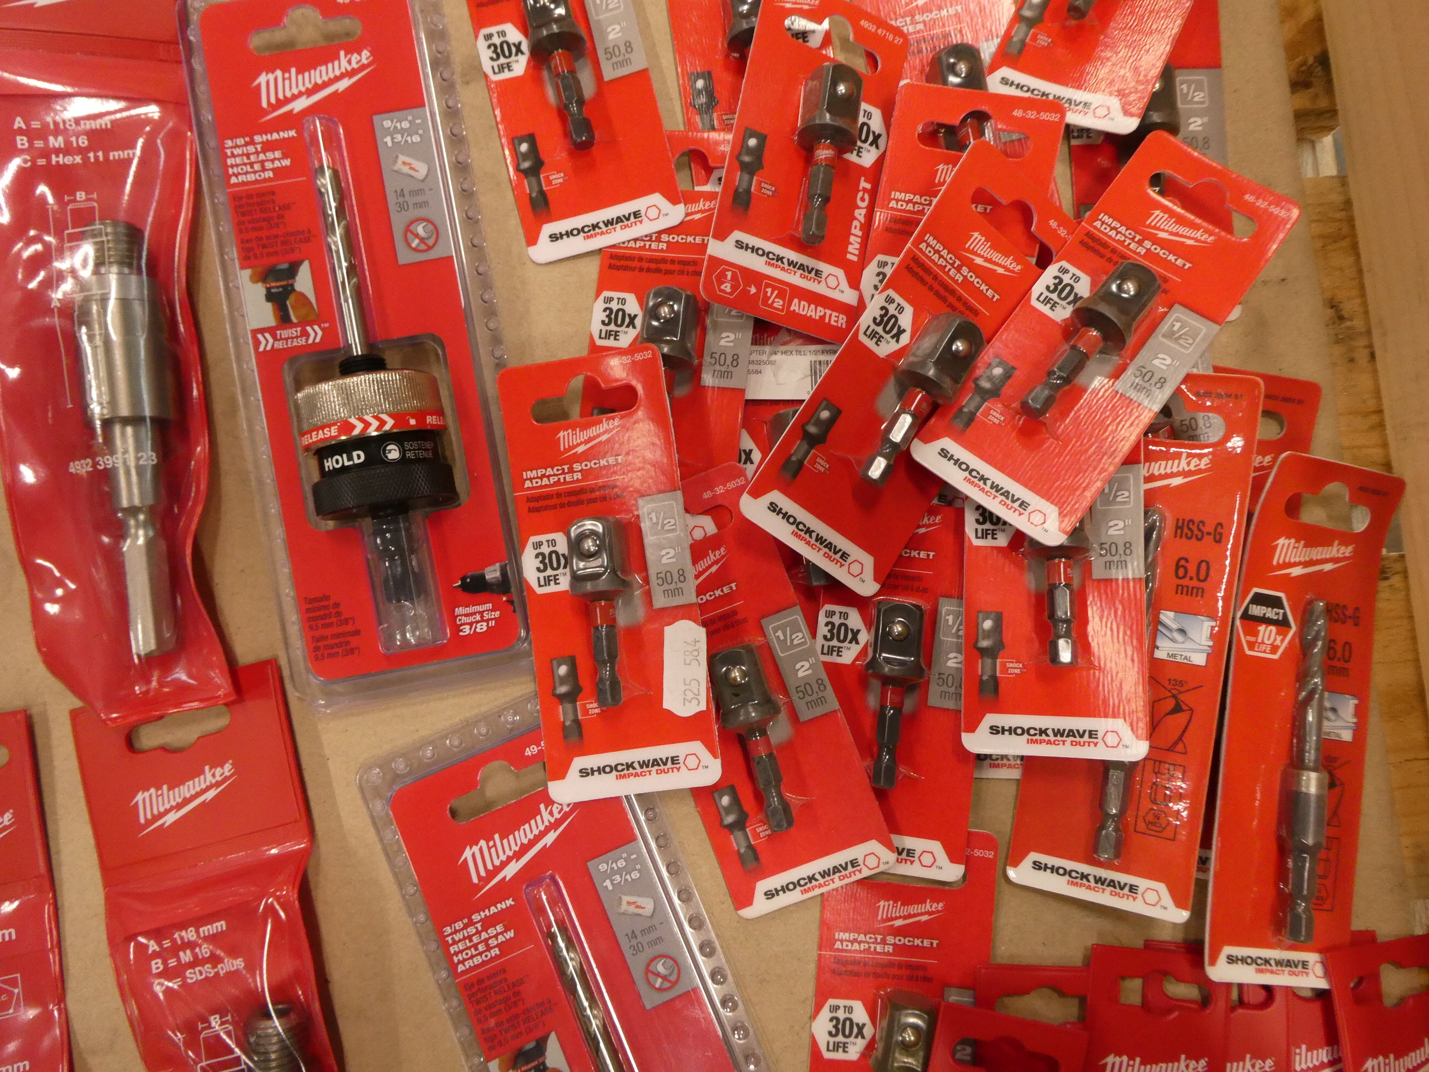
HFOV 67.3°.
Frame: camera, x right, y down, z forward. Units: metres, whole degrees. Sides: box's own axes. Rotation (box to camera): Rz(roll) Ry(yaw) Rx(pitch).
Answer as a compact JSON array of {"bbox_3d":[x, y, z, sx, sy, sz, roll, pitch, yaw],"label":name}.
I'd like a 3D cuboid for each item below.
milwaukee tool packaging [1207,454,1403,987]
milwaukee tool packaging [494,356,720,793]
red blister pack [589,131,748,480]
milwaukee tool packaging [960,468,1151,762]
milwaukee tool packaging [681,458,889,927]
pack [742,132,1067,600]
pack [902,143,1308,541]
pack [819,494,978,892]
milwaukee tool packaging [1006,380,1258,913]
[{"bbox_3d":[0.169,0.051,0.294,0.047,0.016,0.145,8,86,-15],"label":"milwaukee tool packaging"},{"bbox_3d":[-0.031,0.007,0.288,0.047,0.018,0.123,-10,81,6],"label":"milwaukee tool packaging"},{"bbox_3d":[-0.014,-0.059,0.298,0.047,0.018,0.123,6,80,5],"label":"red blister pack"},{"bbox_3d":[0.089,-0.004,0.280,0.047,0.018,0.123,0,84,8],"label":"milwaukee tool packaging"},{"bbox_3d":[0.008,0.043,0.295,0.047,0.018,0.123,-21,85,2],"label":"milwaukee tool packaging"},{"bbox_3d":[0.059,-0.045,0.286,0.047,0.018,0.123,34,86,-13],"label":"pack"},{"bbox_3d":[0.106,-0.060,0.285,0.047,0.018,0.123,36,81,18],"label":"pack"},{"bbox_3d":[0.051,0.032,0.297,0.047,0.018,0.123,6,84,4],"label":"pack"},{"bbox_3d":[0.113,0.027,0.287,0.047,0.013,0.146,8,89,16],"label":"milwaukee tool packaging"}]

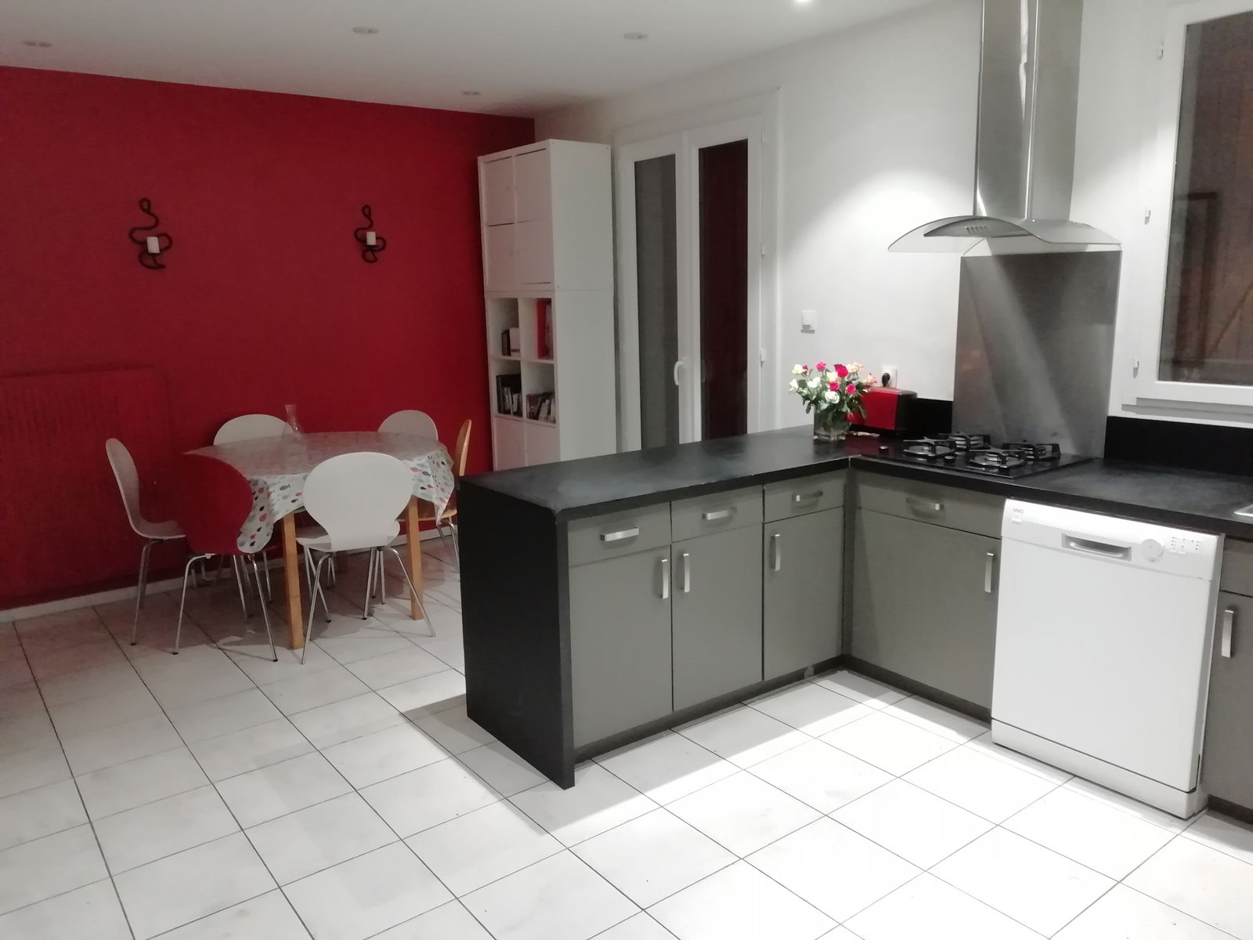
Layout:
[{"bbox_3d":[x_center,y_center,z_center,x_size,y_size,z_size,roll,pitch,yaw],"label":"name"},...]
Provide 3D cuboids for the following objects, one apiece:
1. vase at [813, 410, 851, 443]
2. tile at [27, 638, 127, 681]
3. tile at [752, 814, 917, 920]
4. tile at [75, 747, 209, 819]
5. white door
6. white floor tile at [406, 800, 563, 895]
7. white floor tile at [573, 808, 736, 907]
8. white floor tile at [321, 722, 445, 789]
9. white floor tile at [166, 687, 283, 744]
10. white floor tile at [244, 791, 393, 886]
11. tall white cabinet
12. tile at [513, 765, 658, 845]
[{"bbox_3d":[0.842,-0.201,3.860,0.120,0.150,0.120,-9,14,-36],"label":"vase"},{"bbox_3d":[-2.359,0.811,4.040,0.331,0.010,0.331,-9,14,-36],"label":"tile"},{"bbox_3d":[0.542,1.041,2.470,0.326,0.010,0.326,-9,14,-36],"label":"tile"},{"bbox_3d":[-1.533,0.988,2.984,0.326,0.010,0.326,-9,14,-36],"label":"tile"},{"bbox_3d":[0.344,-0.638,5.096,0.070,2.270,1.140,-9,14,-36],"label":"white door"},{"bbox_3d":[-0.396,1.043,2.610,0.333,0.010,0.333,-9,14,-36],"label":"white floor tile"},{"bbox_3d":[0.074,1.045,2.547,0.333,0.010,0.333,-9,14,-36],"label":"white floor tile"},{"bbox_3d":[-0.799,0.945,3.119,0.326,0.010,0.326,-9,14,-36],"label":"white floor tile"},{"bbox_3d":[-1.481,0.903,3.466,0.331,0.010,0.331,-9,14,-36],"label":"white floor tile"},{"bbox_3d":[-0.871,1.042,2.676,0.331,0.010,0.331,-9,14,-36],"label":"white floor tile"},{"bbox_3d":[-0.463,-0.713,5.649,0.390,2.280,0.790,-9,14,-36],"label":"tall white cabinet"},{"bbox_3d":[-0.130,0.998,2.809,0.333,0.010,0.333,-9,14,-36],"label":"tile"}]

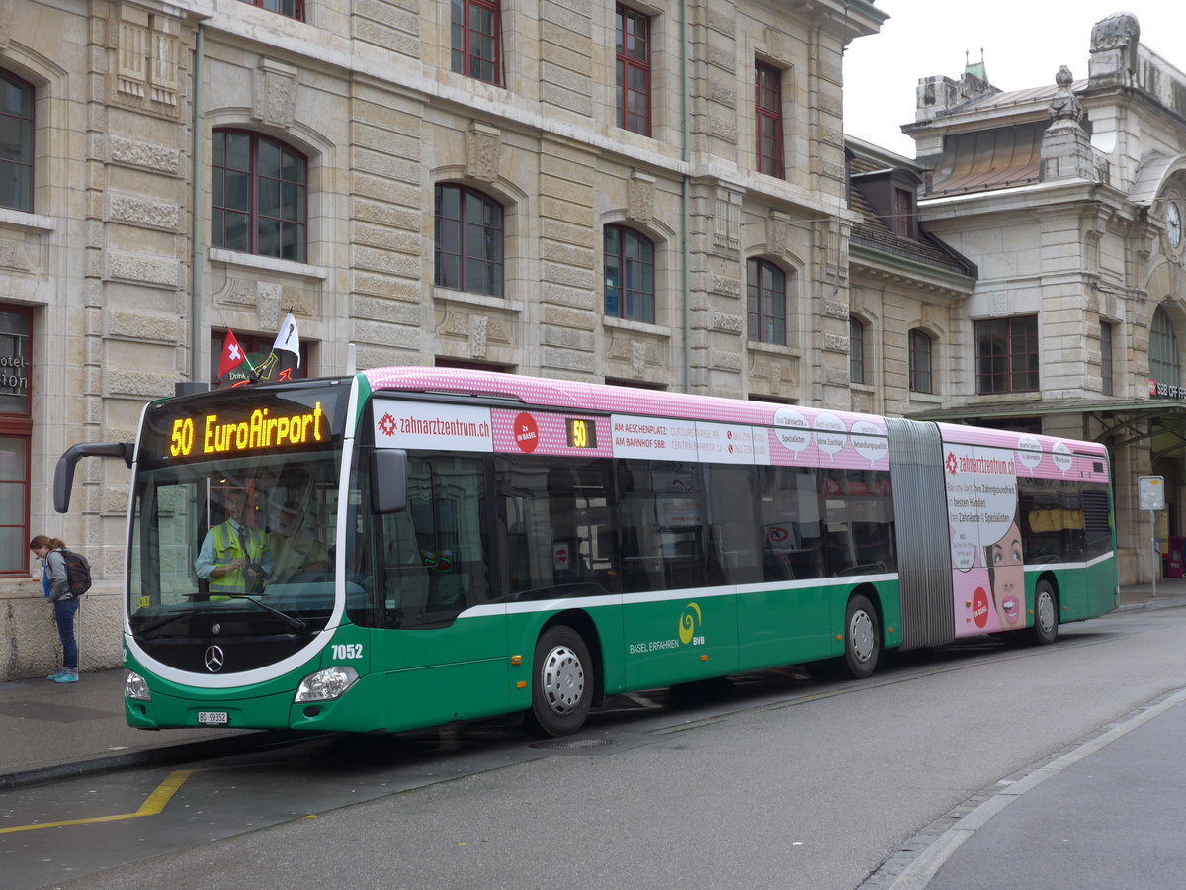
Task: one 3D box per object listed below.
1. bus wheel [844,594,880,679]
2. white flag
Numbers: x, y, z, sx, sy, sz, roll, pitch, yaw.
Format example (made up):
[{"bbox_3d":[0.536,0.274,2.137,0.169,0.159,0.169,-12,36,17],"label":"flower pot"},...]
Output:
[{"bbox_3d":[2.914,2.166,18.969,0.300,0.950,0.950,-2,-3,34],"label":"bus wheel"},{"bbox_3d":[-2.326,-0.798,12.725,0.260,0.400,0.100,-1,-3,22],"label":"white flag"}]

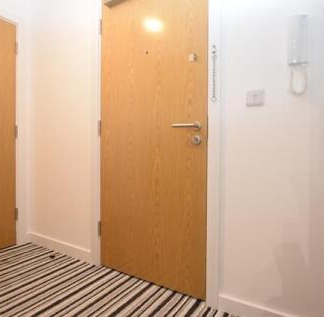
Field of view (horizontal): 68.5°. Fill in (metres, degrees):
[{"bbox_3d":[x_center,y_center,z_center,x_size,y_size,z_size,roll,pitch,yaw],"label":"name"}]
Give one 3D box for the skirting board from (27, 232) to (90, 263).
[{"bbox_3d":[-0.903,0.767,2.063,0.838,0.091,0.018,1,1,32],"label":"skirting board"}]

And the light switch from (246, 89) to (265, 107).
[{"bbox_3d":[0.472,-0.305,1.202,0.085,0.083,0.010,1,1,32],"label":"light switch"}]

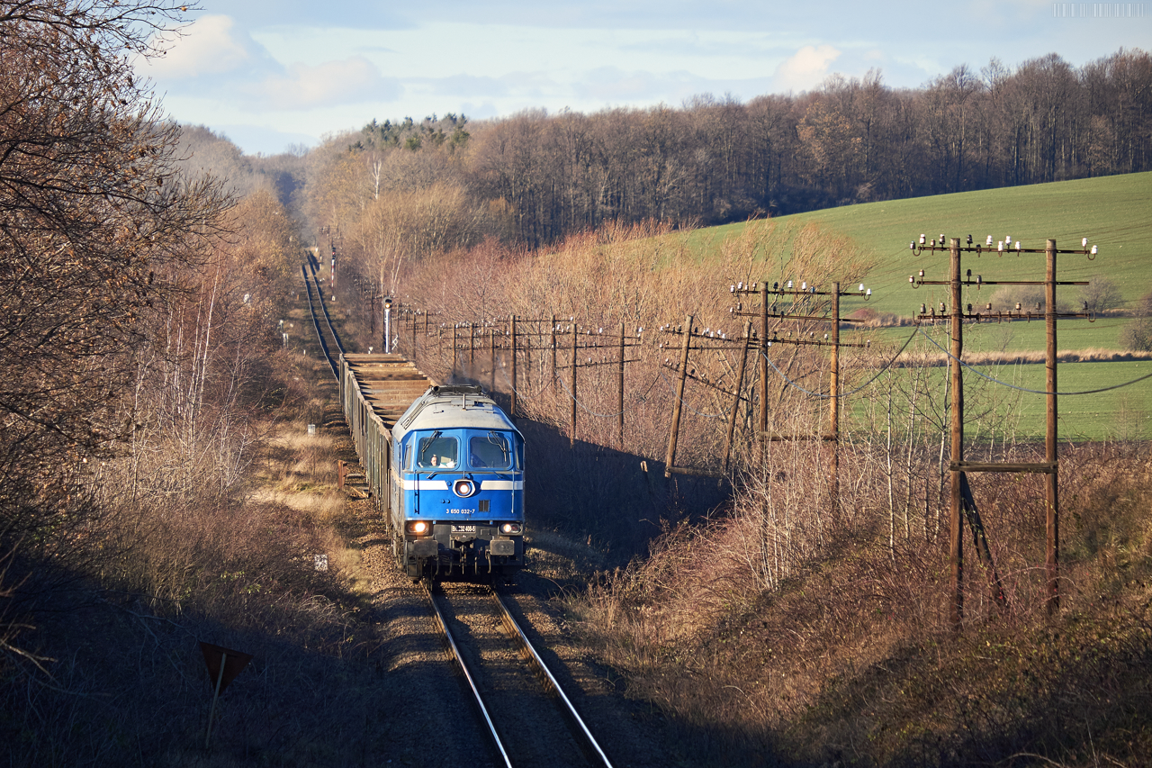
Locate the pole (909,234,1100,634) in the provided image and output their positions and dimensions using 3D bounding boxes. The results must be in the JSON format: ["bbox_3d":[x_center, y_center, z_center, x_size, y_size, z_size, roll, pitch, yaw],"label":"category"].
[{"bbox_3d":[6.474,0.737,145.500,2.830,6.050,0.400,0,1,-2],"label":"pole"}]

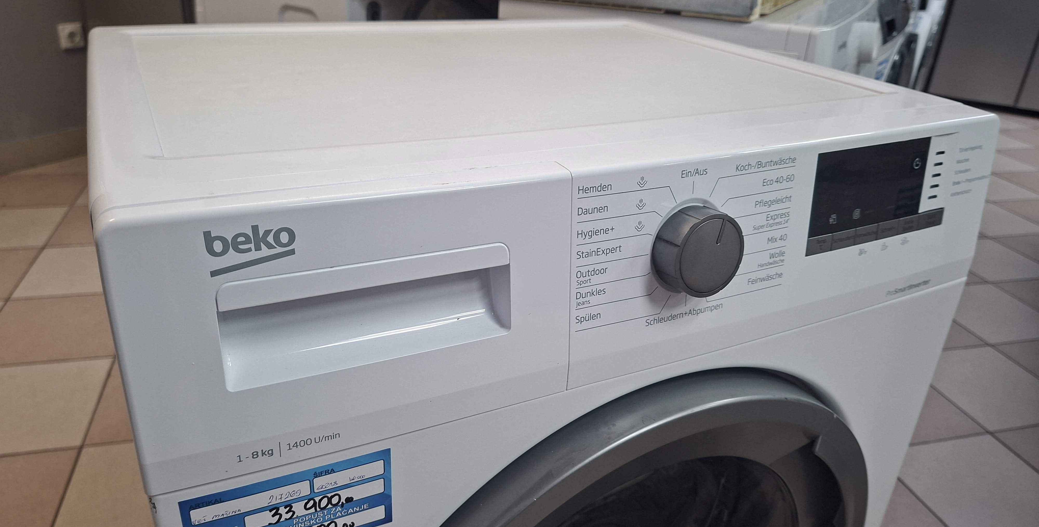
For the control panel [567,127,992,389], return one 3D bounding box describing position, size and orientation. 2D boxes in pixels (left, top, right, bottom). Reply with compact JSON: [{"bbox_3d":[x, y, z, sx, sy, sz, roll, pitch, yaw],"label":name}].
[{"bbox_3d":[0.199,-0.016,0.458,0.376,0.129,0.029,-10,21,-24],"label":"control panel"}]

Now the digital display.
[{"bbox_3d":[0.242,-0.054,0.477,0.111,0.056,0.010,-10,21,-24],"label":"digital display"}]

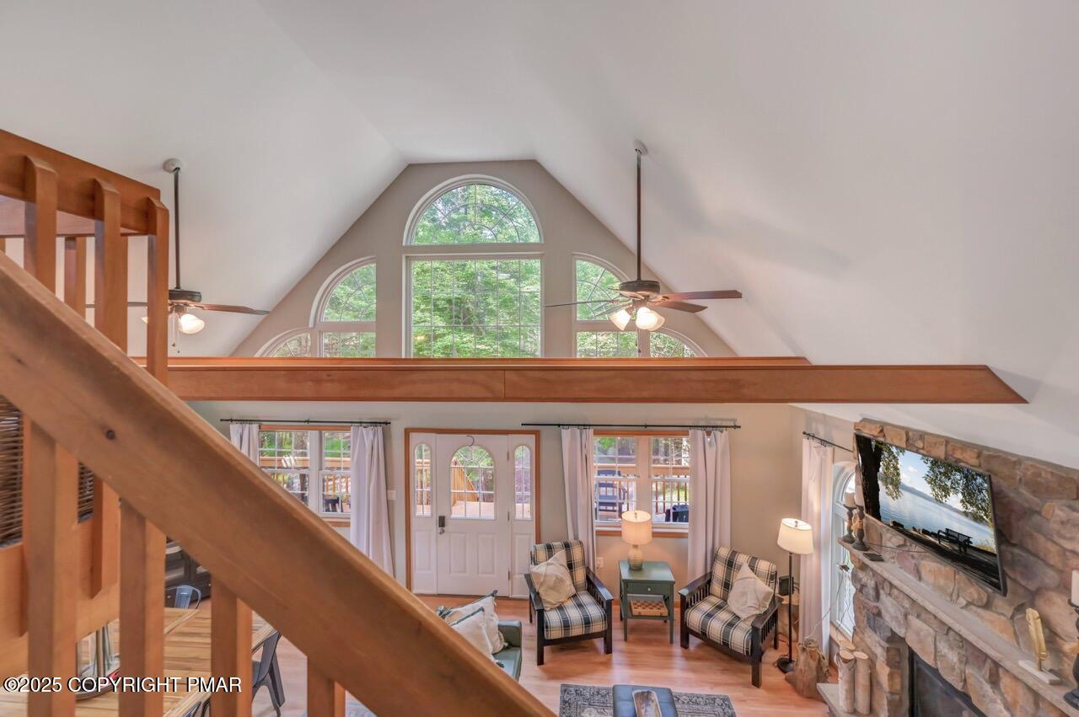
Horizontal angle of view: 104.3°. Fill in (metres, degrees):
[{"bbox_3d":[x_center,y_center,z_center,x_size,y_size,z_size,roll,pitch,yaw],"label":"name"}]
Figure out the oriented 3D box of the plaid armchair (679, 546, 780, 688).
[{"bbox_3d":[2.036,2.600,4.398,0.790,0.850,0.860,0,1,44],"label":"plaid armchair"}]

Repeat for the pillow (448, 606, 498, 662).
[{"bbox_3d":[-0.560,2.365,3.420,0.440,0.440,0.150,-8,-22,-36],"label":"pillow"}]

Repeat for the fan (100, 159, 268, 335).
[{"bbox_3d":[-2.781,-0.861,3.220,1.340,1.347,1.340,0,0,5],"label":"fan"}]

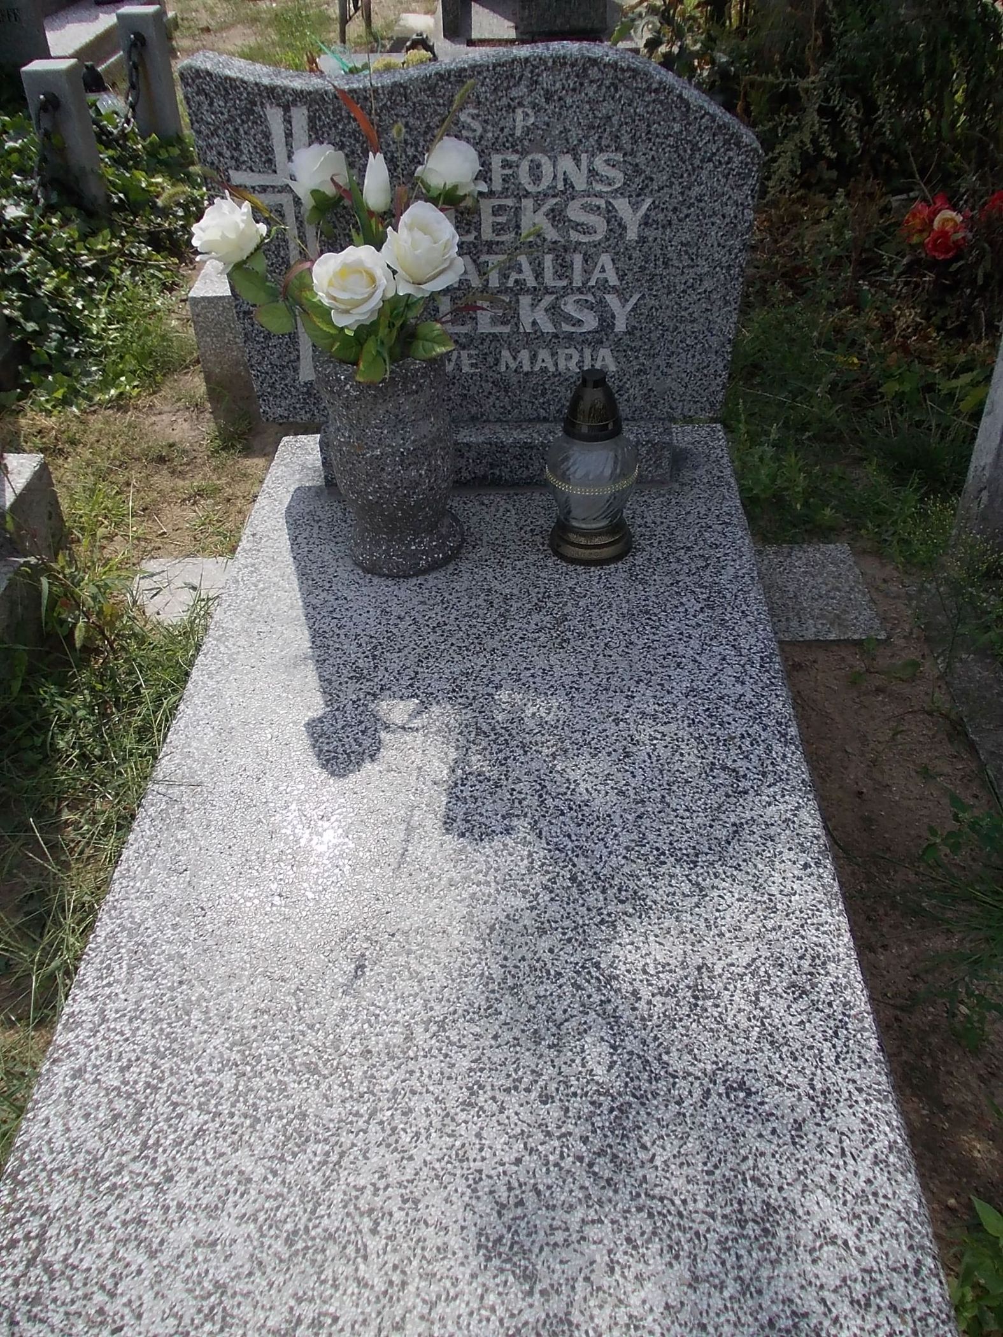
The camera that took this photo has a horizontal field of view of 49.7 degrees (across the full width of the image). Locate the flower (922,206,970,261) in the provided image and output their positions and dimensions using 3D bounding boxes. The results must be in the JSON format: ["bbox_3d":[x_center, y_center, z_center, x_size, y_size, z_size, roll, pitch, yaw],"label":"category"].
[{"bbox_3d":[1.111,-1.086,2.700,0.115,0.120,0.100,9,40,13],"label":"flower"}]

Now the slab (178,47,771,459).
[{"bbox_3d":[-0.033,-0.648,1.690,0.810,0.560,0.100,0,39,2],"label":"slab"}]

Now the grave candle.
[{"bbox_3d":[0.129,-0.290,1.520,0.129,0.264,0.129,-1,41,3],"label":"grave candle"}]

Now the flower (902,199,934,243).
[{"bbox_3d":[1.056,-1.135,2.750,0.085,0.105,0.085,11,40,15],"label":"flower"}]

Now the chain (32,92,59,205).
[{"bbox_3d":[-1.238,-1.411,2.936,0.070,0.300,0.060,-4,41,-1],"label":"chain"}]

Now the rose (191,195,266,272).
[{"bbox_3d":[-0.363,-0.578,1.439,0.090,0.090,0.090,-24,44,-26],"label":"rose"}]

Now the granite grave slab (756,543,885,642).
[{"bbox_3d":[0.510,-0.121,1.881,0.250,0.040,0.275,-1,41,3],"label":"granite grave slab"}]

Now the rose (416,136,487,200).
[{"bbox_3d":[-0.065,-0.651,1.407,0.090,0.080,0.085,0,39,2],"label":"rose"}]

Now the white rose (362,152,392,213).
[{"bbox_3d":[-0.147,-0.574,1.280,0.036,0.070,0.036,-1,41,3],"label":"white rose"}]

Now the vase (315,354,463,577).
[{"bbox_3d":[-0.147,-0.300,1.523,0.176,0.296,0.176,-1,41,3],"label":"vase"}]

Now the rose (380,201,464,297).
[{"bbox_3d":[-0.094,-0.498,1.289,0.100,0.090,0.098,2,55,1],"label":"rose"}]

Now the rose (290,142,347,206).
[{"bbox_3d":[-0.235,-0.637,1.393,0.078,0.076,0.078,0,39,2],"label":"rose"}]

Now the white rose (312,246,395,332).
[{"bbox_3d":[-0.174,-0.449,1.275,0.100,0.075,0.100,-5,67,7],"label":"white rose"}]

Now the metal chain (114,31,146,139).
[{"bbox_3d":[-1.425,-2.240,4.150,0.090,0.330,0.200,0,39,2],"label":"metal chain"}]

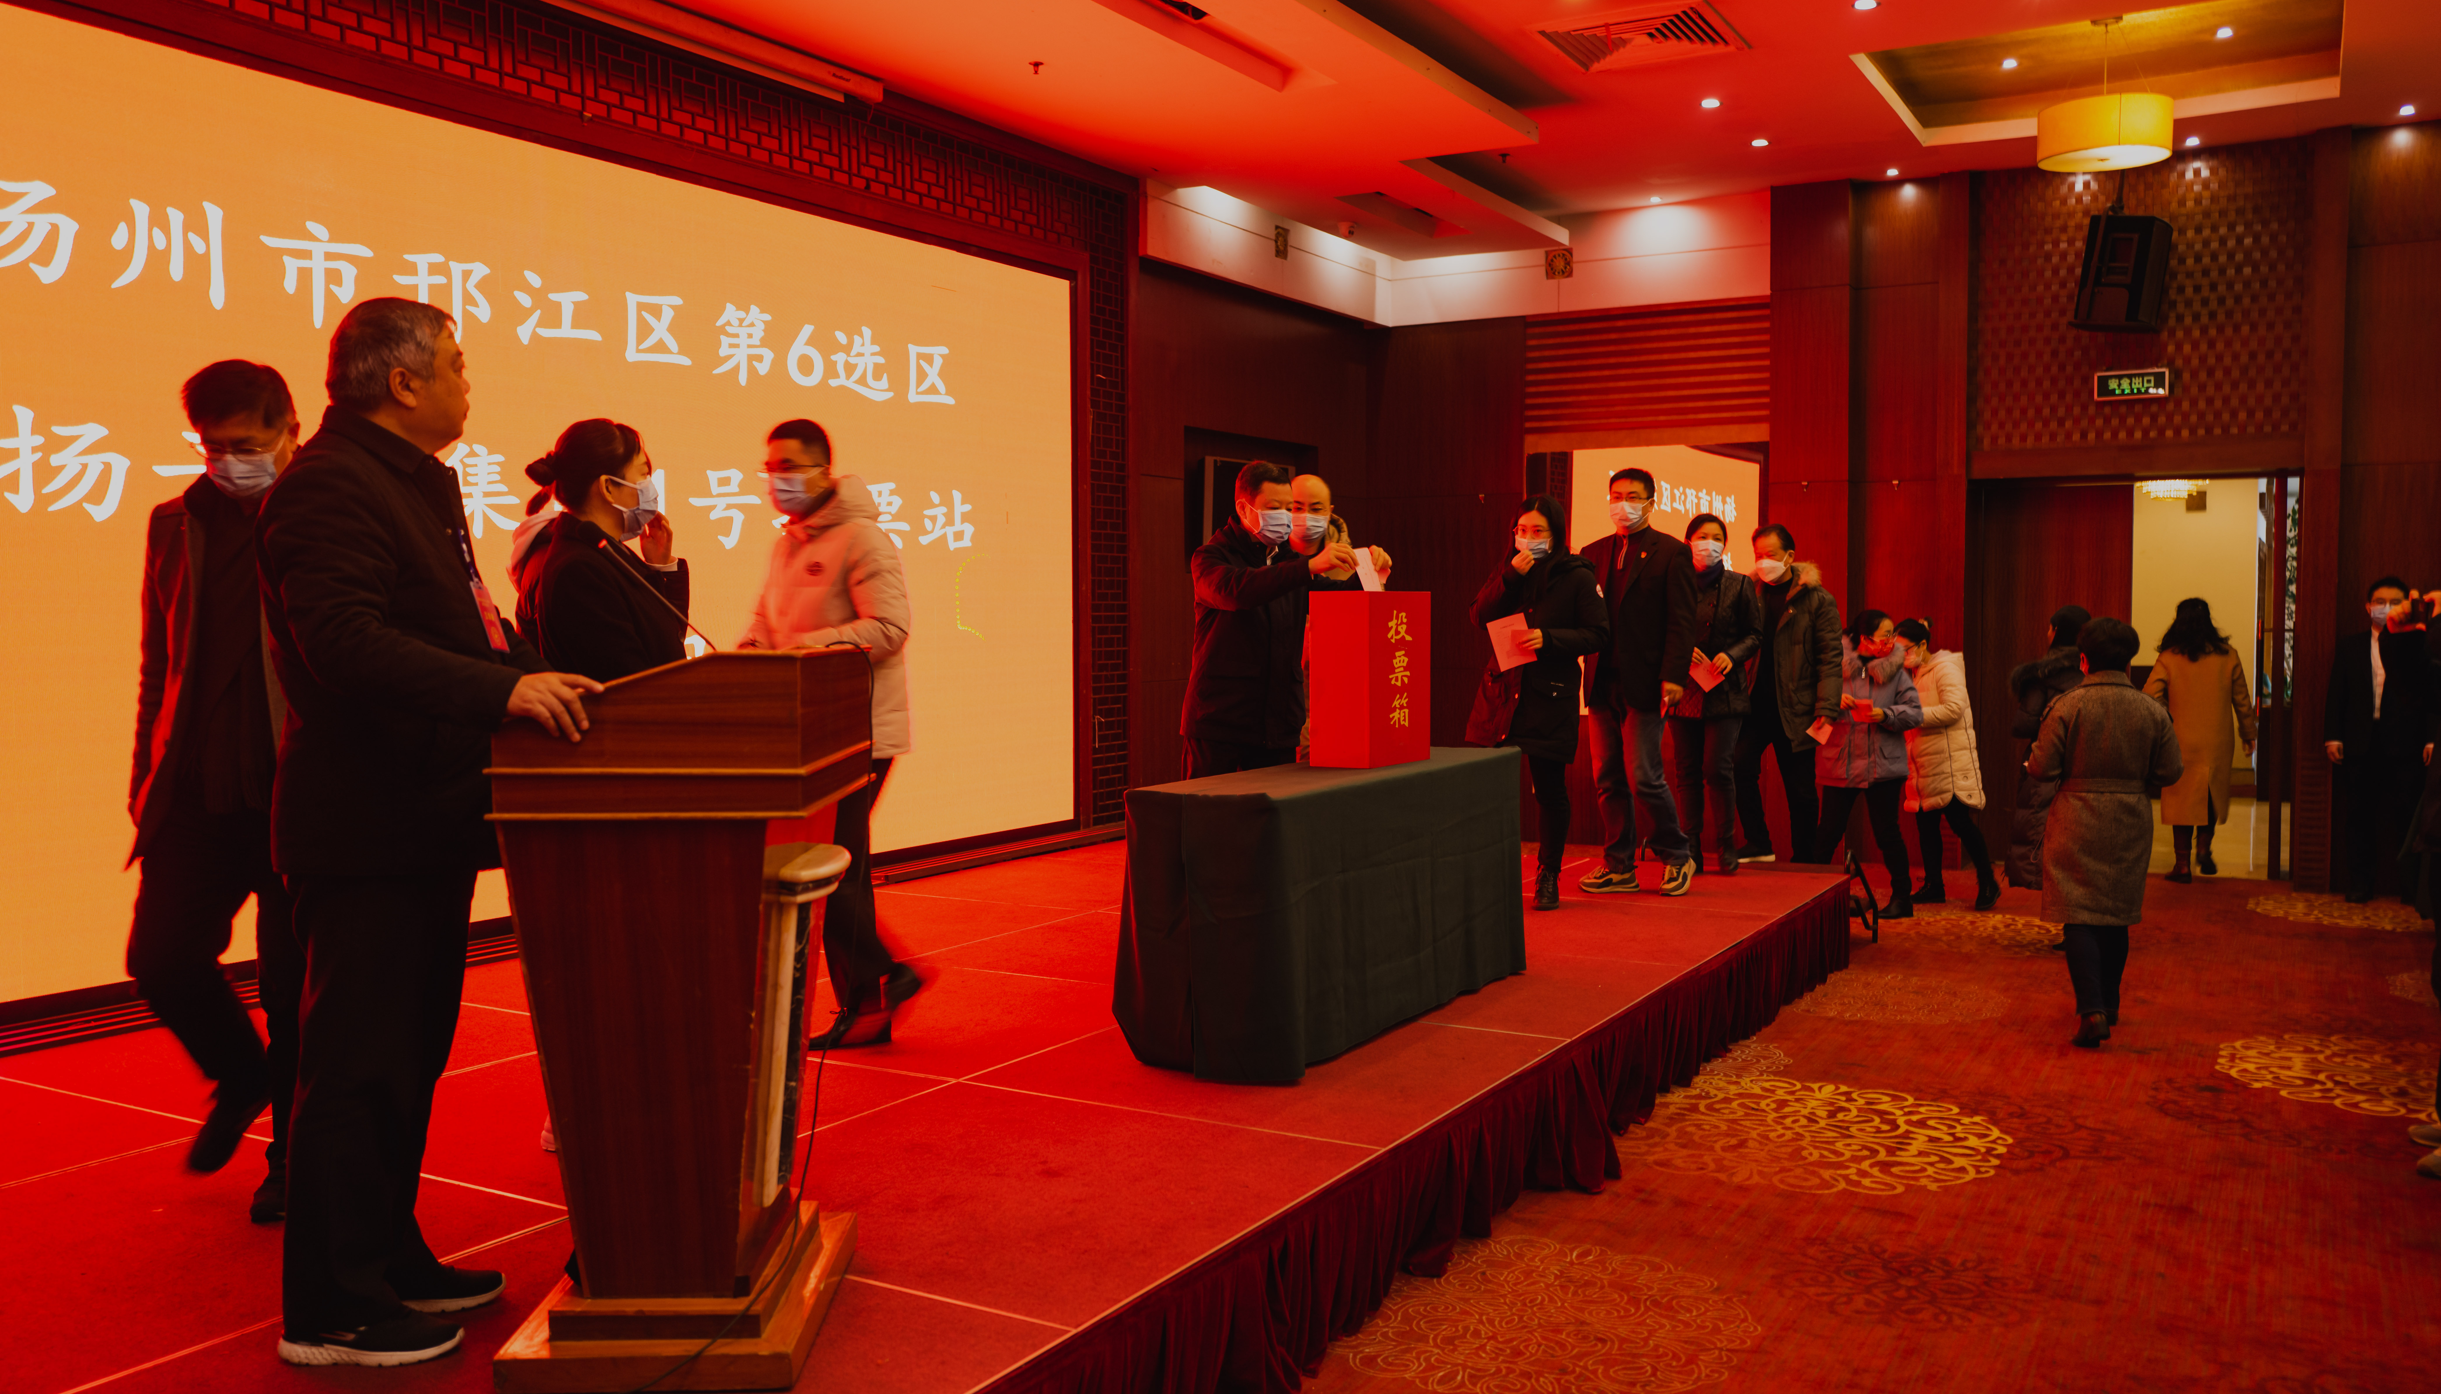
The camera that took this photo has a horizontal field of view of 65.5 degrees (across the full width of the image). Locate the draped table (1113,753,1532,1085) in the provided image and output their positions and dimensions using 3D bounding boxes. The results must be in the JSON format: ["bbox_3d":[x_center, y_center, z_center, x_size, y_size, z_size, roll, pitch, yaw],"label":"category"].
[{"bbox_3d":[0.392,0.576,5.677,0.460,0.730,1.790,2,3,30],"label":"draped table"}]

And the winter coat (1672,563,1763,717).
[{"bbox_3d":[2.212,-0.244,8.520,0.480,0.710,0.360,1,3,27],"label":"winter coat"}]

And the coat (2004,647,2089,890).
[{"bbox_3d":[4.020,0.336,9.150,0.400,1.170,0.500,2,4,41],"label":"coat"}]

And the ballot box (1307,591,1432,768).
[{"bbox_3d":[0.458,-0.058,5.792,0.200,0.521,0.420,2,3,30],"label":"ballot box"}]

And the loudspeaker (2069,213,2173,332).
[{"bbox_3d":[5.236,-2.445,11.000,0.360,0.600,0.400,11,7,39],"label":"loudspeaker"}]

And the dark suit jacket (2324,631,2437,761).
[{"bbox_3d":[6.406,-0.016,10.500,0.530,0.720,0.290,2,3,31],"label":"dark suit jacket"}]

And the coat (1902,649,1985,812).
[{"bbox_3d":[3.858,0.178,10.150,0.430,0.870,0.430,0,3,-4],"label":"coat"}]

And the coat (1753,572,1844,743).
[{"bbox_3d":[2.692,-0.184,8.950,0.390,0.800,0.510,-3,4,-44],"label":"coat"}]

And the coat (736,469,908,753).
[{"bbox_3d":[-1.103,-0.227,5.320,0.430,0.790,0.500,-2,4,-40],"label":"coat"}]

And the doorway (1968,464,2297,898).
[{"bbox_3d":[5.410,-0.125,11.342,1.800,2.400,0.300,2,3,30],"label":"doorway"}]

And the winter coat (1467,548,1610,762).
[{"bbox_3d":[1.274,-0.165,7.620,0.540,0.850,0.420,2,4,41],"label":"winter coat"}]

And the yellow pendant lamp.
[{"bbox_3d":[4.413,-3.039,9.496,0.630,0.700,0.630,2,3,30],"label":"yellow pendant lamp"}]

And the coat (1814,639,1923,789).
[{"bbox_3d":[3.392,0.090,9.950,0.500,0.770,0.360,2,4,40],"label":"coat"}]

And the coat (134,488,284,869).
[{"bbox_3d":[-1.987,-0.056,3.860,0.470,0.780,0.330,0,3,-5],"label":"coat"}]

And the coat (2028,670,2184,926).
[{"bbox_3d":[3.442,0.389,7.380,0.590,0.990,0.380,1,3,20],"label":"coat"}]

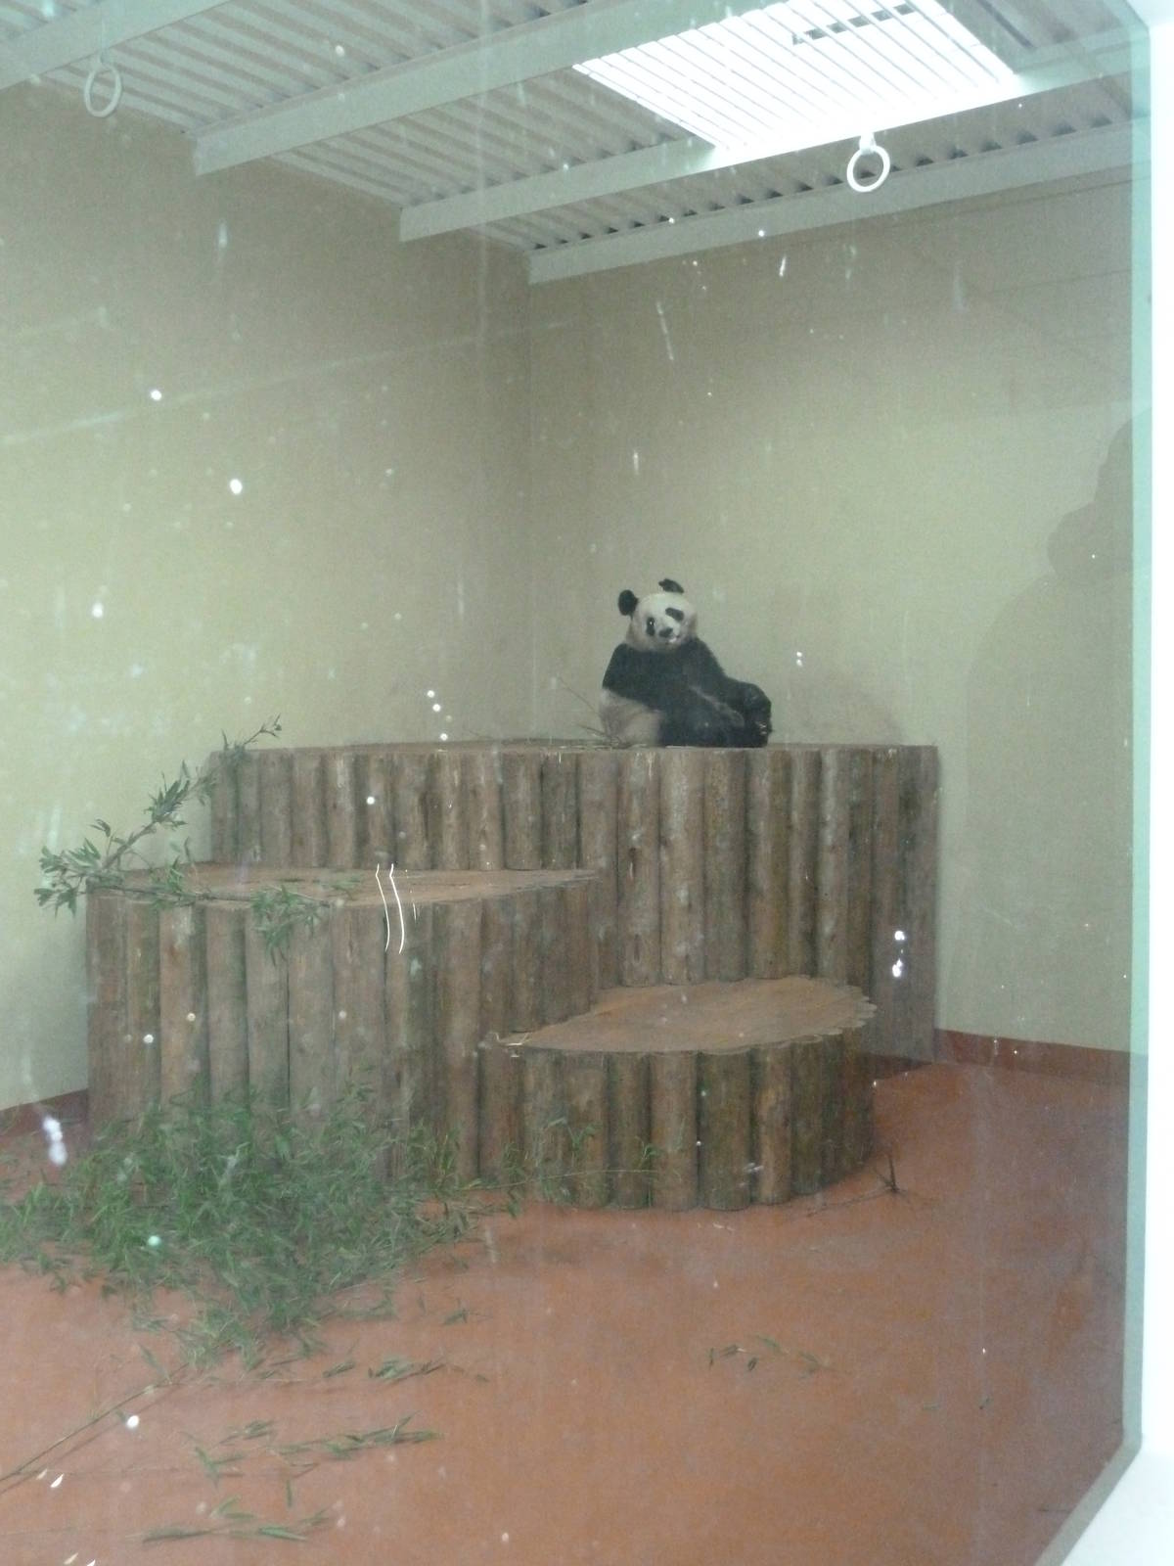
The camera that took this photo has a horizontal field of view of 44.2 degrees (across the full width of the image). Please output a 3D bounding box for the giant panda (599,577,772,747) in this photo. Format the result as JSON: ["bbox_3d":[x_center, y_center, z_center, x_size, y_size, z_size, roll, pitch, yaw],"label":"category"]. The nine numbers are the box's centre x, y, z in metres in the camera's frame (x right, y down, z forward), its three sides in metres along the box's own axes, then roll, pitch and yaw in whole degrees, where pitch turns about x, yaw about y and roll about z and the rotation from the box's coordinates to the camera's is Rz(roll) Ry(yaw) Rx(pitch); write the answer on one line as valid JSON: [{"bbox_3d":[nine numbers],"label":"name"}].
[{"bbox_3d":[0.450,-0.560,6.750,0.760,0.770,0.580,3,4,38],"label":"giant panda"}]

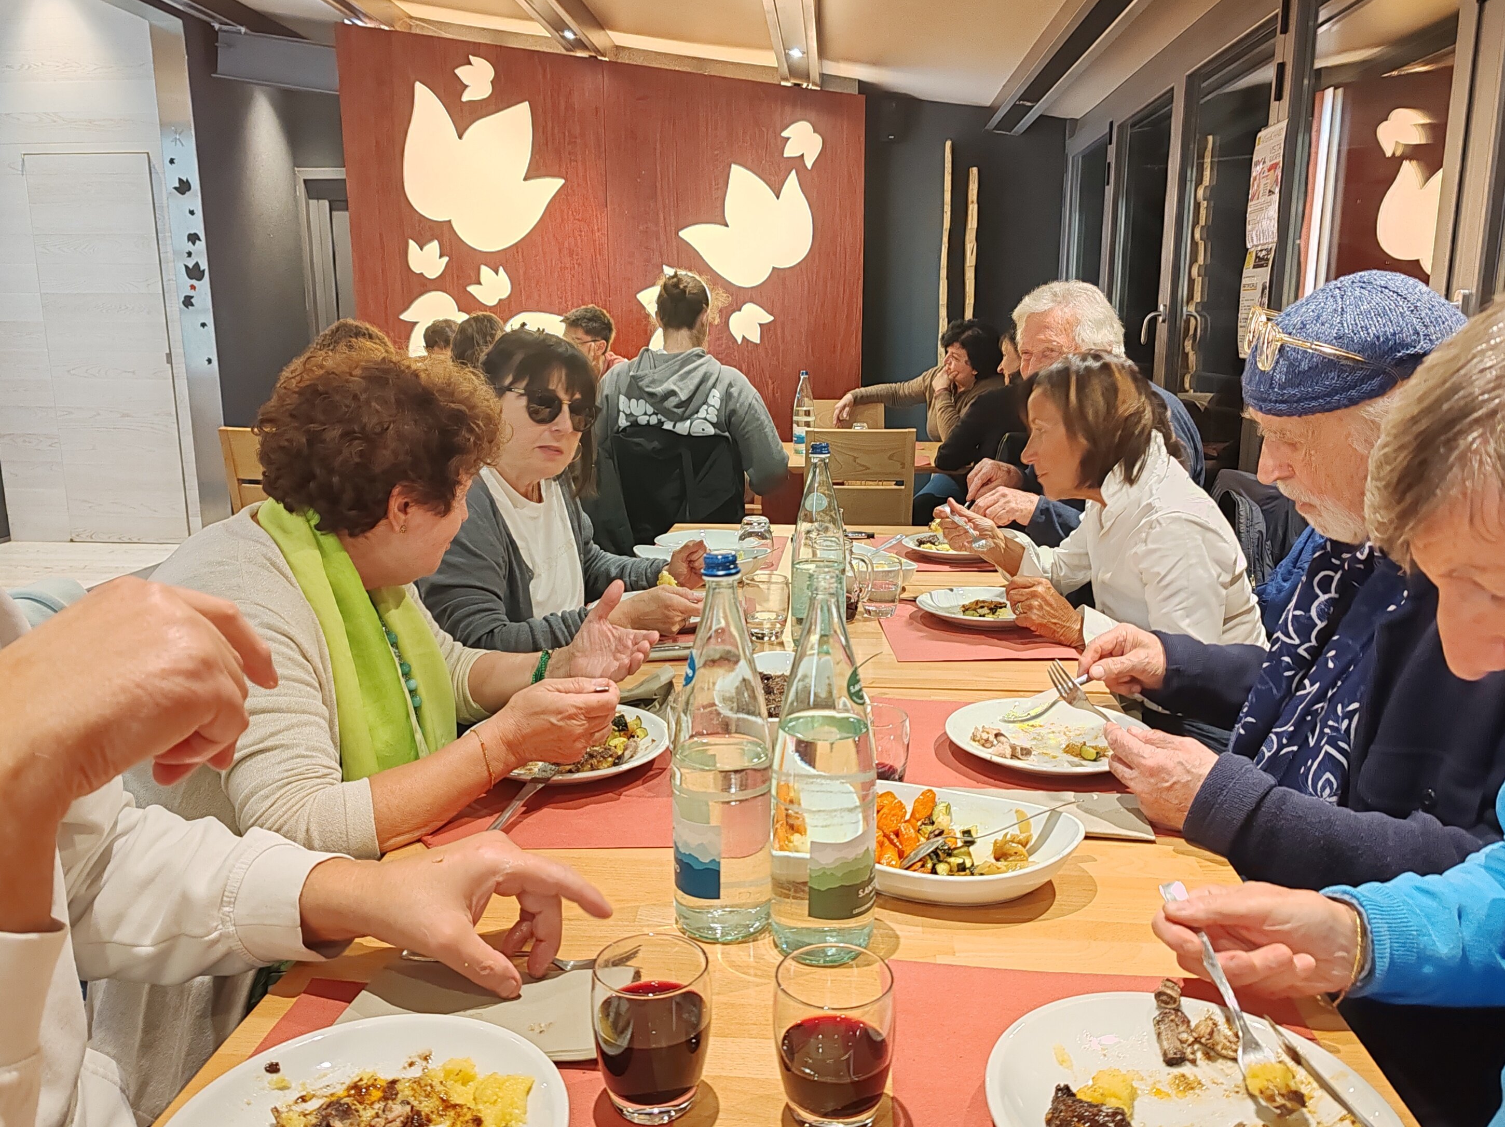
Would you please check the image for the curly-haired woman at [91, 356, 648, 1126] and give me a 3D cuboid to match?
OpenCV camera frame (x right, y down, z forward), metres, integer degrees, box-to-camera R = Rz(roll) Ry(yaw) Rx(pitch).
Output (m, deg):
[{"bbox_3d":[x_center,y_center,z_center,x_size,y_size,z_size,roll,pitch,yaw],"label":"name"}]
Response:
[{"bbox_3d":[-0.429,0.365,1.363,0.620,1.220,0.500,2,12,10],"label":"curly-haired woman"}]

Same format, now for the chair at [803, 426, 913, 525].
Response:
[{"bbox_3d":[0.393,-0.059,4.336,0.410,0.900,0.490,1,11,4],"label":"chair"}]

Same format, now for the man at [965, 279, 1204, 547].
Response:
[{"bbox_3d":[0.739,0.052,2.642,0.600,1.345,0.520,-1,11,-1],"label":"man"}]

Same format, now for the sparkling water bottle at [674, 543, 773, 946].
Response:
[{"bbox_3d":[-0.025,0.148,0.968,0.083,0.316,0.083,1,12,4],"label":"sparkling water bottle"}]

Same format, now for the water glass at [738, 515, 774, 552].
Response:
[{"bbox_3d":[0.009,-0.050,2.532,0.078,0.096,0.078,1,11,4],"label":"water glass"}]

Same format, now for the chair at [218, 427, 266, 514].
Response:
[{"bbox_3d":[-1.661,-0.082,4.426,0.410,0.890,0.480,1,12,8],"label":"chair"}]

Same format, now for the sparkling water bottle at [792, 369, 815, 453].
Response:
[{"bbox_3d":[0.199,-0.581,4.507,0.083,0.316,0.083,1,12,4],"label":"sparkling water bottle"}]

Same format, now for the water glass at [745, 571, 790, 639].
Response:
[{"bbox_3d":[0.023,0.074,1.912,0.078,0.096,0.078,1,11,4],"label":"water glass"}]

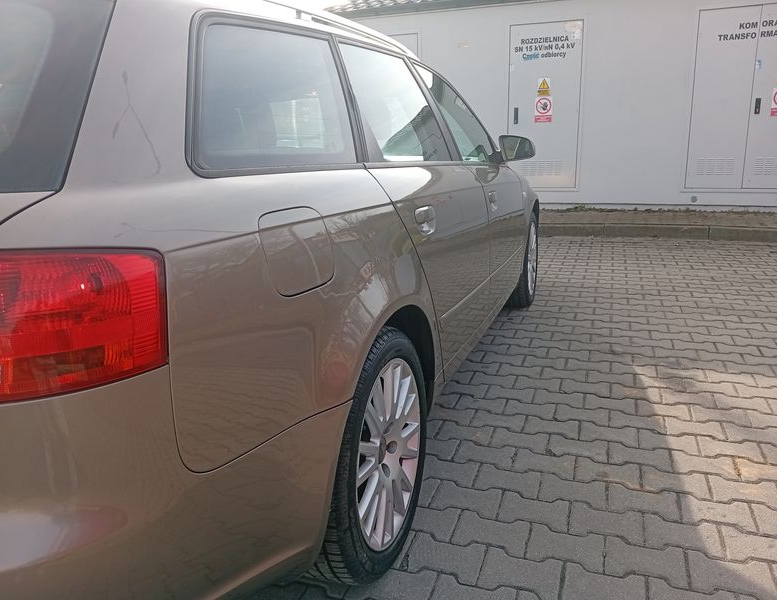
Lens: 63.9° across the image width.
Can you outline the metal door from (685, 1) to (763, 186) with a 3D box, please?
[{"bbox_3d":[3.777,-2.250,7.054,0.599,1.952,0.050,4,15,22],"label":"metal door"}]

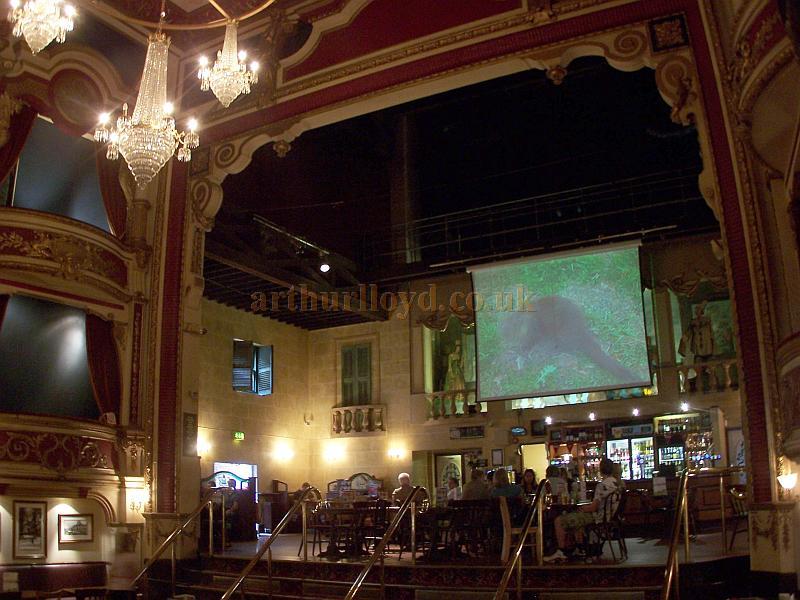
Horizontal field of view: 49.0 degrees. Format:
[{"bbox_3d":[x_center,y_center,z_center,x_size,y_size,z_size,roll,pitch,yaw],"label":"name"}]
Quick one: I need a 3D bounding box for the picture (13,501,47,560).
[{"bbox_3d":[-5.346,3.326,12.700,0.040,0.800,0.540,-10,-16,34],"label":"picture"}]

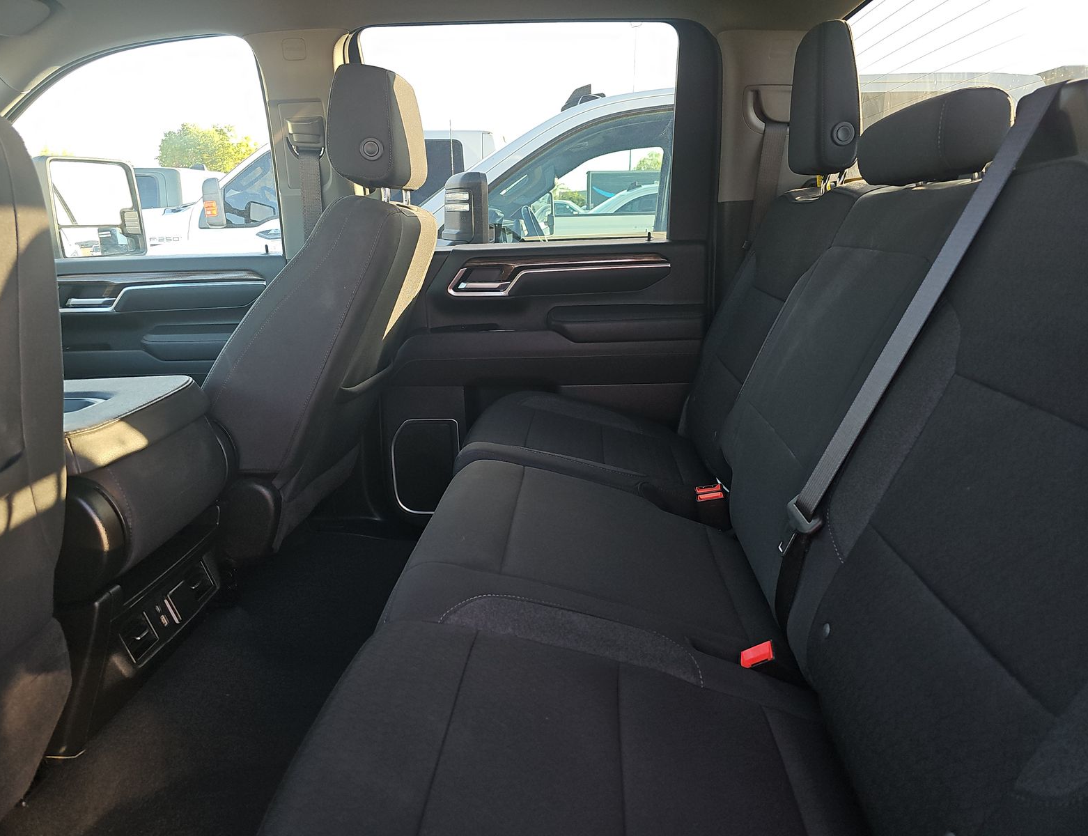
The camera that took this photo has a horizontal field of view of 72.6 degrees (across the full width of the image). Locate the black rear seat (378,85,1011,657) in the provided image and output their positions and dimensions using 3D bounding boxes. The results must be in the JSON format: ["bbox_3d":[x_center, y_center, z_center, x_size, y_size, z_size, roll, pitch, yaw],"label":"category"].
[{"bbox_3d":[0.198,-0.028,1.044,0.810,0.795,0.440,-1,14,4],"label":"black rear seat"}]

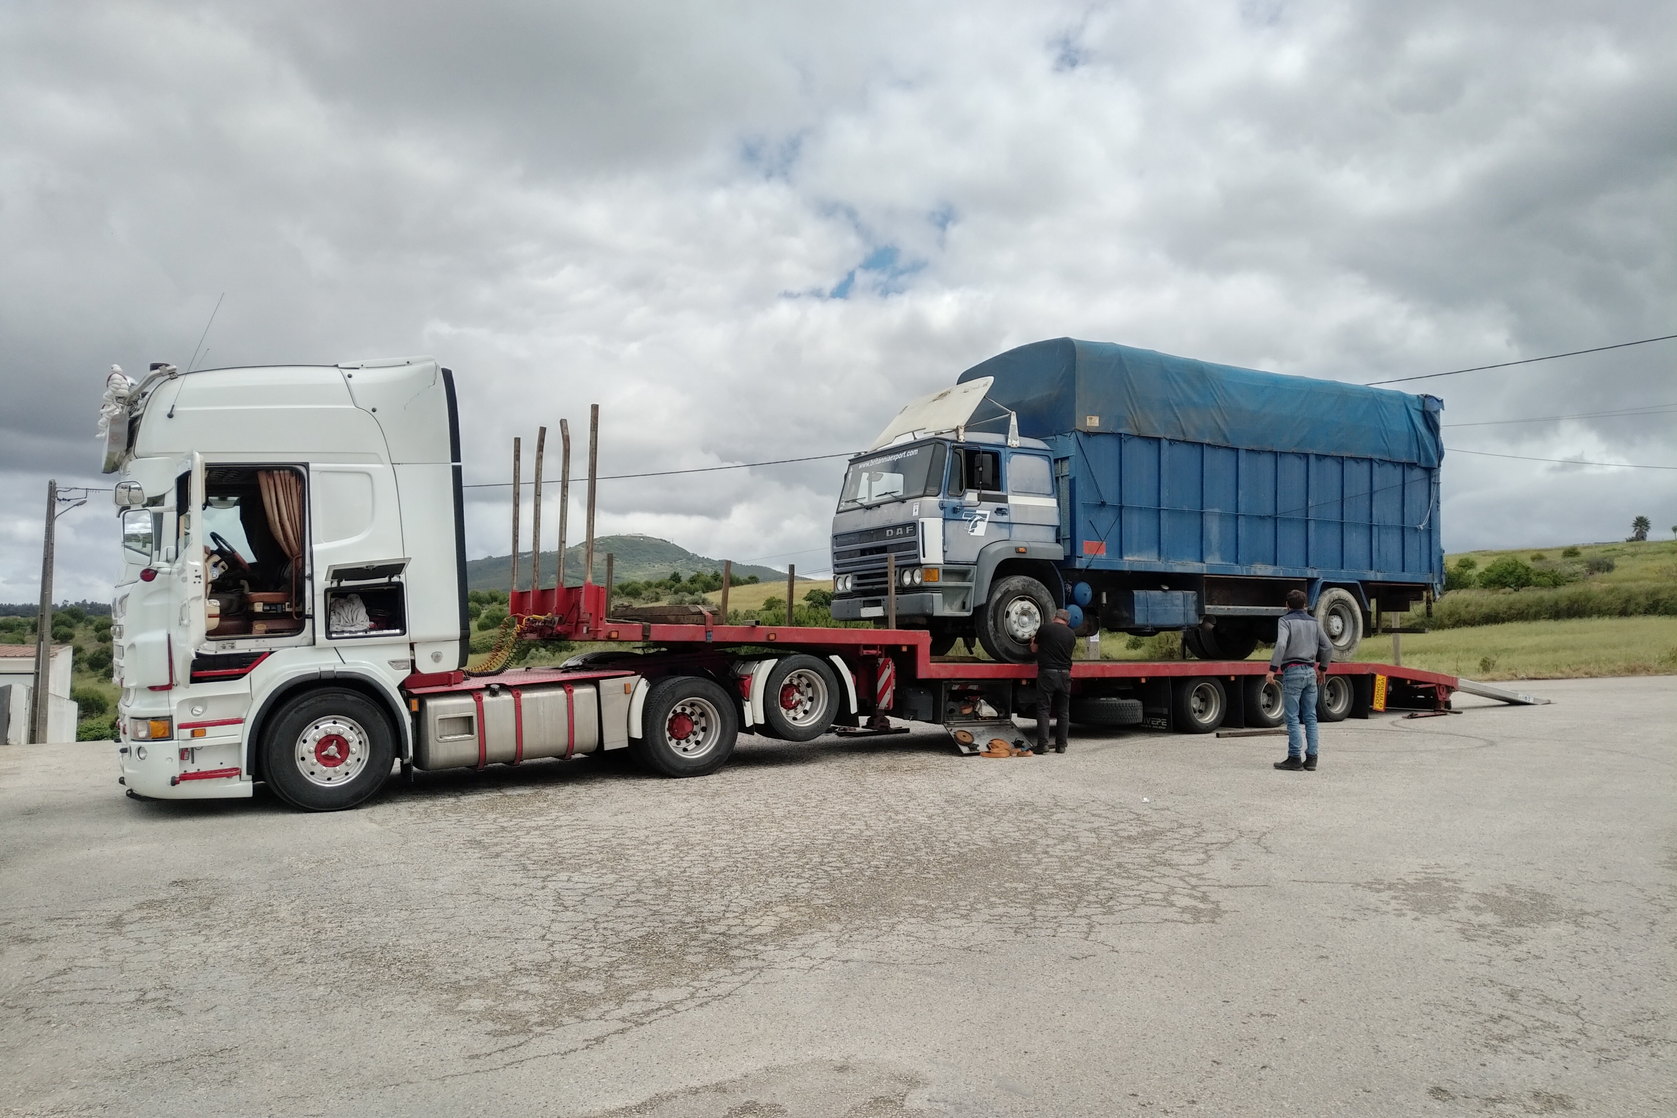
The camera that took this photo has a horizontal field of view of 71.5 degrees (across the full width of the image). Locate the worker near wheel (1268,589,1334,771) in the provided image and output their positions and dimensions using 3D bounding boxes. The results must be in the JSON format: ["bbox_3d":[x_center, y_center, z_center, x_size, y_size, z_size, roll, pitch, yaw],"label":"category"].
[{"bbox_3d":[4.603,1.213,11.705,0.620,1.790,0.360,0,-3,-5],"label":"worker near wheel"}]

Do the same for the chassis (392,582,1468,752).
[{"bbox_3d":[2.774,1.402,15.703,15.100,1.920,2.550,1,-4,-31],"label":"chassis"}]

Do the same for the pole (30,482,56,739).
[{"bbox_3d":[-20.455,1.486,30.000,0.400,7.100,0.400,-1,-3,0],"label":"pole"}]

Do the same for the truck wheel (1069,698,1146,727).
[{"bbox_3d":[3.536,2.002,15.329,1.000,0.310,1.000,-1,-3,0],"label":"truck wheel"}]

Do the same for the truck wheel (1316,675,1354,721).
[{"bbox_3d":[7.148,1.979,17.038,0.810,0.810,0.300,1,-4,-31],"label":"truck wheel"}]

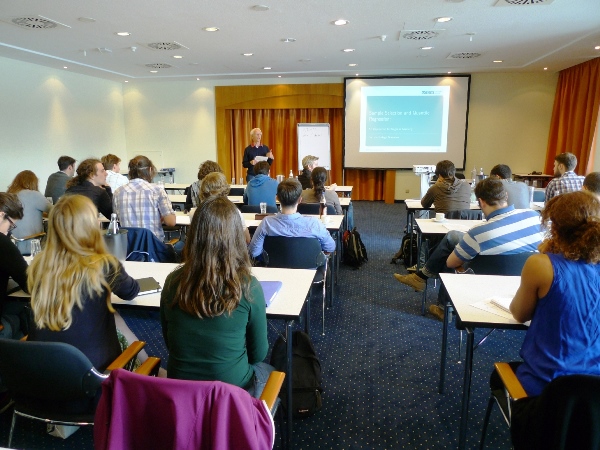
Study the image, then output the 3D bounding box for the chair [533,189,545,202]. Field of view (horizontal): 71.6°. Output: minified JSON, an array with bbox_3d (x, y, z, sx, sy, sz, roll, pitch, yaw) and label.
[{"bbox_3d":[3.177,-0.064,5.653,0.560,0.840,0.560,2,12,9],"label":"chair"}]

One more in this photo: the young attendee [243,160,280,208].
[{"bbox_3d":[-0.422,-0.111,4.929,0.510,1.275,0.755,2,12,9],"label":"young attendee"}]

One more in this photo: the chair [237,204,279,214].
[{"bbox_3d":[-0.387,0.132,4.810,0.550,0.800,0.580,2,12,10],"label":"chair"}]

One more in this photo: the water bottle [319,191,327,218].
[{"bbox_3d":[0.220,-0.199,4.096,0.077,0.280,0.077,2,12,9],"label":"water bottle"}]

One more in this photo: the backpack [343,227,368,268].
[{"bbox_3d":[0.674,0.265,5.077,0.290,0.420,0.230,-10,15,-39],"label":"backpack"}]

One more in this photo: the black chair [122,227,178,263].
[{"bbox_3d":[-1.223,0.381,3.630,0.550,0.800,0.580,2,12,14],"label":"black chair"}]

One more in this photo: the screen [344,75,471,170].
[{"bbox_3d":[2.338,-2.249,9.280,2.680,2.040,0.050,2,12,9],"label":"screen"}]

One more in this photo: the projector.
[{"bbox_3d":[1.802,-0.830,6.040,0.370,0.110,0.300,2,12,10],"label":"projector"}]

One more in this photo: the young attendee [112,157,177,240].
[{"bbox_3d":[-1.329,0.083,3.730,0.561,1.387,0.765,3,12,16],"label":"young attendee"}]

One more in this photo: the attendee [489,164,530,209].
[{"bbox_3d":[2.180,-0.051,4.606,0.520,1.250,0.750,0,12,0],"label":"attendee"}]

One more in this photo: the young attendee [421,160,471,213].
[{"bbox_3d":[1.587,-0.076,4.662,0.530,1.280,0.760,1,12,5],"label":"young attendee"}]

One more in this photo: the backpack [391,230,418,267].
[{"bbox_3d":[1.310,0.275,5.091,0.275,0.439,0.326,2,12,9],"label":"backpack"}]

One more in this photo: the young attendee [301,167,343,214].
[{"bbox_3d":[0.233,-0.075,4.876,0.520,1.200,0.720,2,12,9],"label":"young attendee"}]

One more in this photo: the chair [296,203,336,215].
[{"bbox_3d":[0.210,0.130,4.777,0.570,0.840,0.570,2,12,9],"label":"chair"}]

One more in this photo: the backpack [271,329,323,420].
[{"bbox_3d":[-0.017,0.830,2.393,0.310,0.440,0.220,1,12,5],"label":"backpack"}]

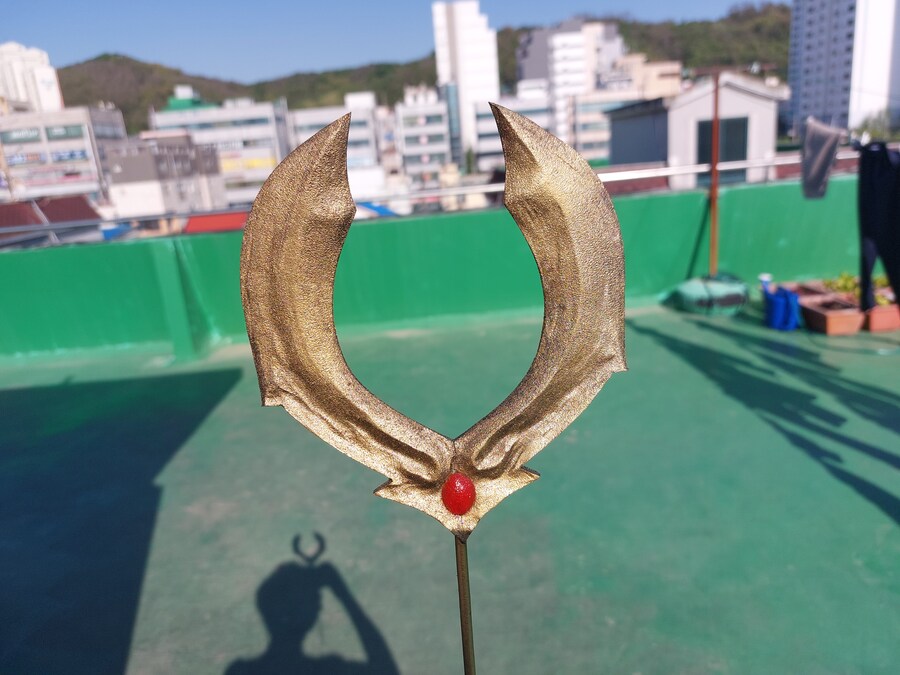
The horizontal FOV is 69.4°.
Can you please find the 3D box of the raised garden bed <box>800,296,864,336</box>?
[{"bbox_3d":[3.247,-0.187,5.557,0.260,0.180,0.620,-3,14,9],"label":"raised garden bed"}]

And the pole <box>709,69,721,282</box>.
[{"bbox_3d":[2.783,-1.623,6.846,0.065,2.178,0.065,-5,13,0],"label":"pole"}]

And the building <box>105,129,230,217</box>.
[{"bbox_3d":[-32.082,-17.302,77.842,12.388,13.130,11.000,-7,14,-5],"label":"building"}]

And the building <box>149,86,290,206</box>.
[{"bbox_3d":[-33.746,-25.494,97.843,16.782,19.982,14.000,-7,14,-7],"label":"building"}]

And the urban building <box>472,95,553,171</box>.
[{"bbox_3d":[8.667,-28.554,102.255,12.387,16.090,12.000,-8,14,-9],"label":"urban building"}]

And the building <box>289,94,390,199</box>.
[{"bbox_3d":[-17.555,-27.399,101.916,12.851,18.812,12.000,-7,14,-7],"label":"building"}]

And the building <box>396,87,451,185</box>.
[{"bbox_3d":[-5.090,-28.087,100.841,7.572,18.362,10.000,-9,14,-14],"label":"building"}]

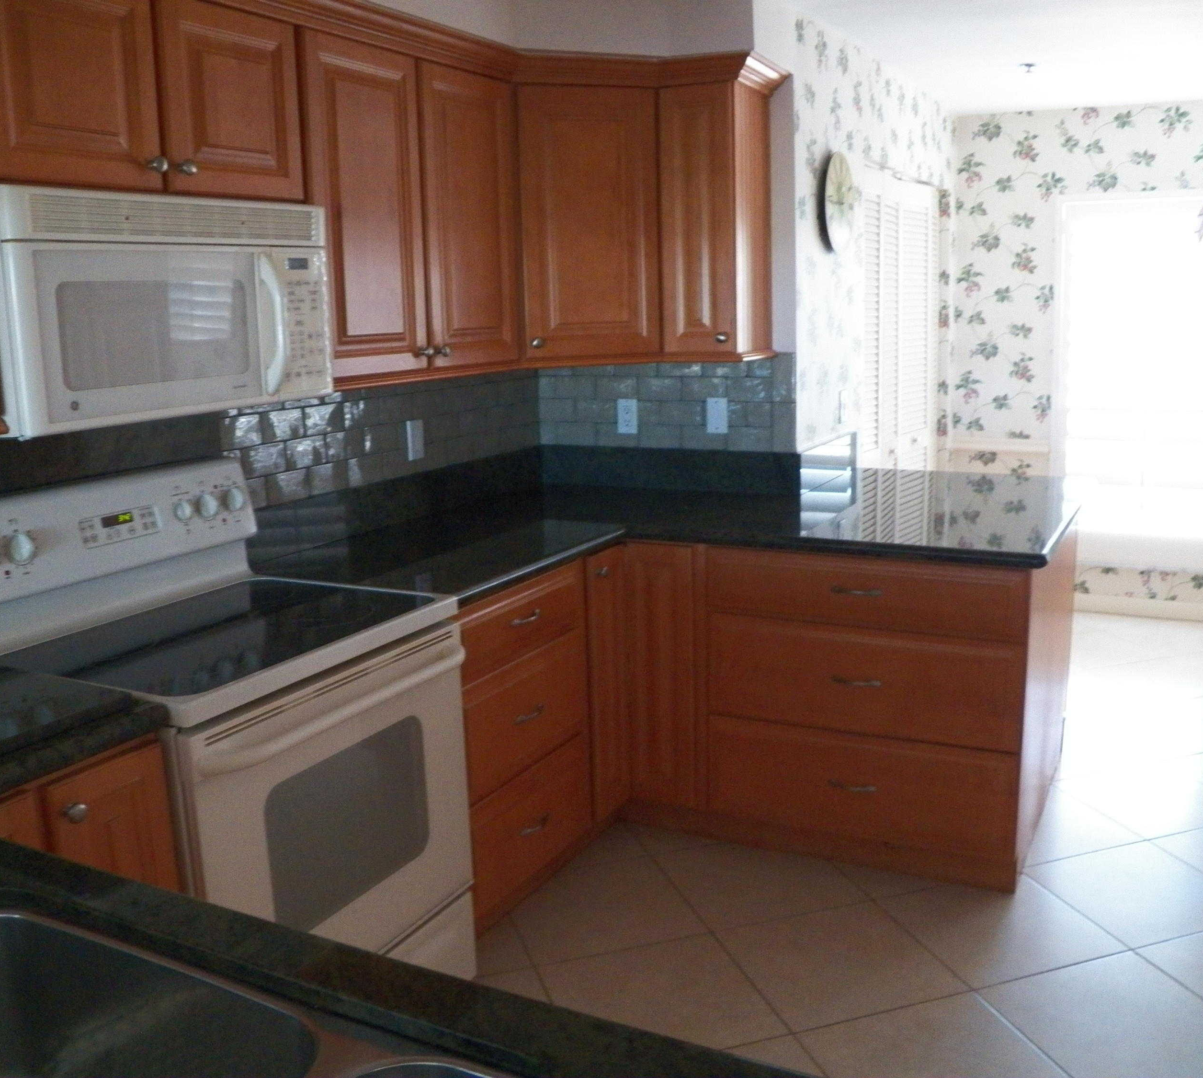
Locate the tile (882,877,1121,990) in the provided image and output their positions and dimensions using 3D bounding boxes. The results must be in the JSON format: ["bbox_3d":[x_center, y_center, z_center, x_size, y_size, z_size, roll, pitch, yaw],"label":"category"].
[{"bbox_3d":[0.969,0.956,2.871,0.438,0.014,0.438,-6,12,-17],"label":"tile"}]

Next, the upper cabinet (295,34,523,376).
[{"bbox_3d":[-0.579,-0.802,2.960,0.330,0.758,0.845,4,13,27],"label":"upper cabinet"}]

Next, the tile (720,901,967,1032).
[{"bbox_3d":[0.552,0.996,2.742,0.438,0.014,0.438,-6,12,-17],"label":"tile"}]

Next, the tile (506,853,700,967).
[{"bbox_3d":[0.001,0.959,3.023,0.438,0.014,0.438,-6,12,-17],"label":"tile"}]

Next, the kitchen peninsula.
[{"bbox_3d":[0.383,0.330,3.408,1.767,1.040,2.098,4,13,27],"label":"kitchen peninsula"}]

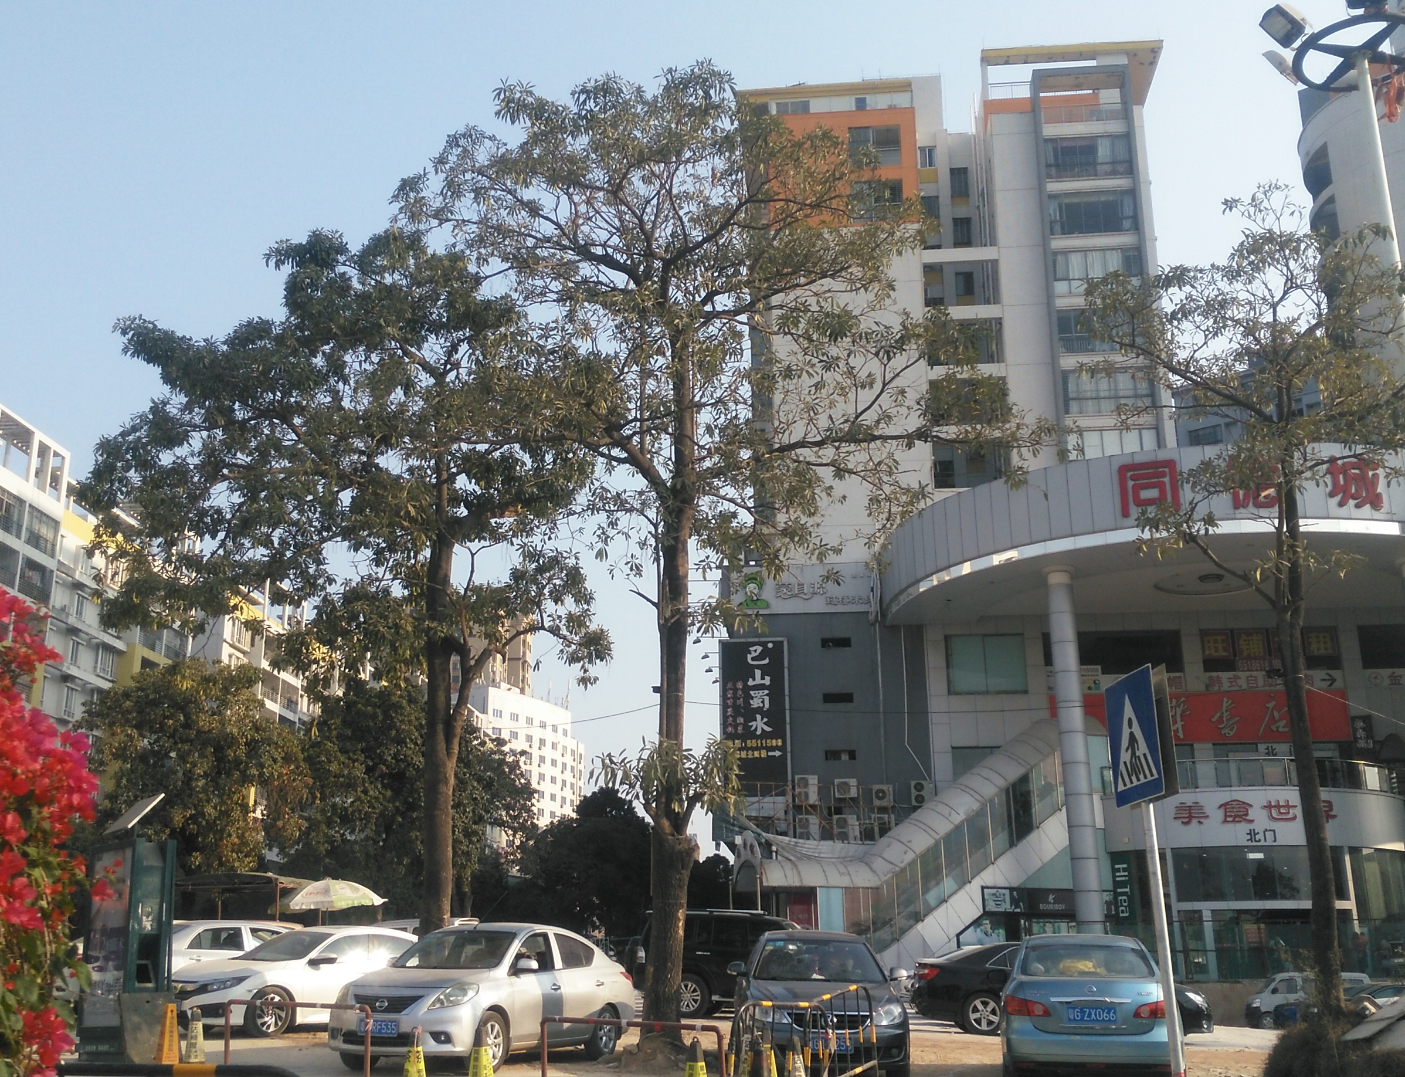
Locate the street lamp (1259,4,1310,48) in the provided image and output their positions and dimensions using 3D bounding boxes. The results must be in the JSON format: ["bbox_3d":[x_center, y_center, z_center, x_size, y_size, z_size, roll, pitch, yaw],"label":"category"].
[{"bbox_3d":[6.350,-5.590,14.950,0.190,0.420,0.390,-36,-8,-16],"label":"street lamp"}]

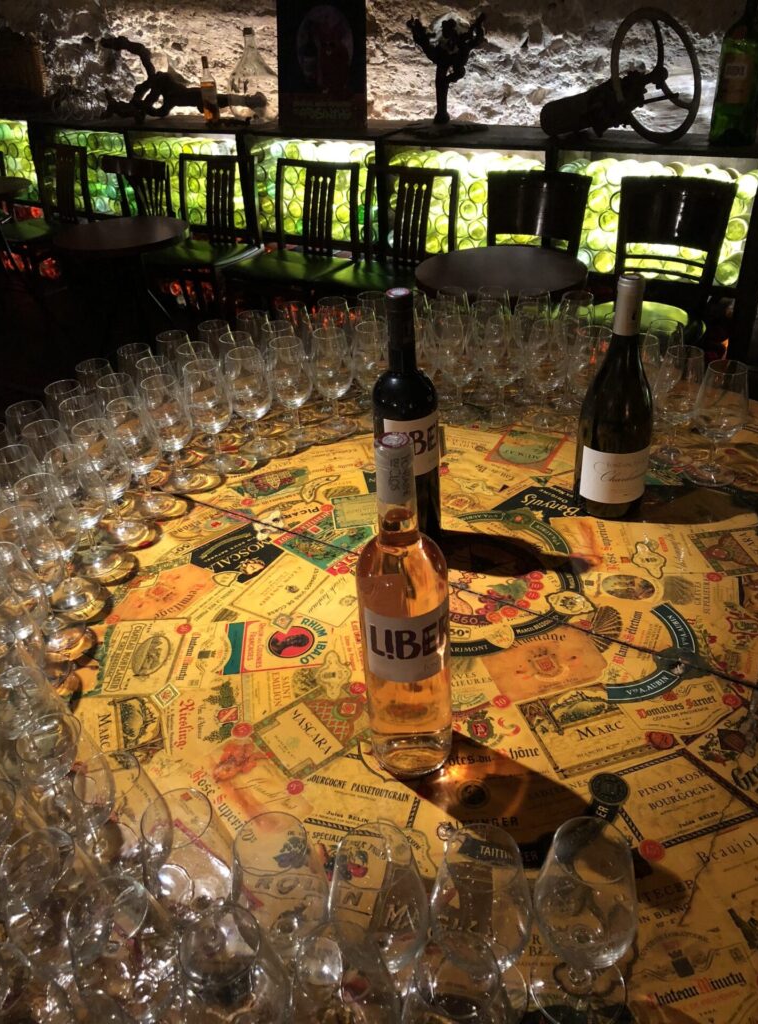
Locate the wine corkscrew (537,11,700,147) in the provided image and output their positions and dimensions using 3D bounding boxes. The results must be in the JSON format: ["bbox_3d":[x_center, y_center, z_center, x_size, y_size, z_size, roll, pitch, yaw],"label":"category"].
[{"bbox_3d":[0.839,-1.608,3.017,0.449,0.436,0.620,-24,38,-28],"label":"wine corkscrew"}]

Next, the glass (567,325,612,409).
[{"bbox_3d":[0.306,-0.186,1.194,0.066,0.155,0.066,-4,33,0],"label":"glass"}]

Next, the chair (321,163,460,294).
[{"bbox_3d":[0.044,-0.968,3.503,0.430,0.834,0.470,18,39,30],"label":"chair"}]

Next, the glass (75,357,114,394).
[{"bbox_3d":[-0.401,-0.145,1.223,0.066,0.154,0.066,-5,34,0],"label":"glass"}]

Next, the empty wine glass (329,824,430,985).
[{"bbox_3d":[0.001,0.273,0.548,0.066,0.155,0.066,-3,34,2],"label":"empty wine glass"}]

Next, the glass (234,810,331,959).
[{"bbox_3d":[-0.063,0.270,0.559,0.066,0.155,0.066,-3,34,2],"label":"glass"}]

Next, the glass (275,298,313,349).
[{"bbox_3d":[-0.134,-0.261,1.364,0.066,0.155,0.066,-4,33,0],"label":"glass"}]

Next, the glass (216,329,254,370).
[{"bbox_3d":[-0.205,-0.191,1.260,0.065,0.156,0.065,-4,34,0],"label":"glass"}]

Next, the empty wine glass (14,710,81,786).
[{"bbox_3d":[-0.236,0.229,0.651,0.066,0.154,0.066,-5,34,0],"label":"empty wine glass"}]

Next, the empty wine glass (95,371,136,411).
[{"bbox_3d":[-0.349,-0.111,1.152,0.066,0.155,0.066,-3,34,2],"label":"empty wine glass"}]

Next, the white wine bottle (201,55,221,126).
[{"bbox_3d":[-0.854,-2.098,4.121,0.079,0.288,0.079,18,39,30],"label":"white wine bottle"}]

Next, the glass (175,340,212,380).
[{"bbox_3d":[-0.262,-0.171,1.236,0.065,0.156,0.065,-4,34,0],"label":"glass"}]

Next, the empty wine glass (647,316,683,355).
[{"bbox_3d":[0.403,-0.192,1.192,0.066,0.155,0.066,-4,33,0],"label":"empty wine glass"}]

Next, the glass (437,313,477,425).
[{"bbox_3d":[0.124,-0.216,1.264,0.066,0.155,0.066,-4,33,0],"label":"glass"}]

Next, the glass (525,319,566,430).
[{"bbox_3d":[0.249,-0.204,1.226,0.066,0.155,0.066,-3,34,2],"label":"glass"}]

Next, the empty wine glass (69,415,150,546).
[{"bbox_3d":[-0.342,-0.037,1.043,0.066,0.155,0.066,-3,34,2],"label":"empty wine glass"}]

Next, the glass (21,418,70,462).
[{"bbox_3d":[-0.412,-0.040,1.069,0.066,0.154,0.066,-5,34,0],"label":"glass"}]

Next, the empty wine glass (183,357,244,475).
[{"bbox_3d":[-0.240,-0.135,1.181,0.065,0.156,0.065,-4,34,0],"label":"empty wine glass"}]

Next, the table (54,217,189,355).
[{"bbox_3d":[-1.020,-0.839,3.583,0.535,0.740,0.535,-5,34,0],"label":"table"}]

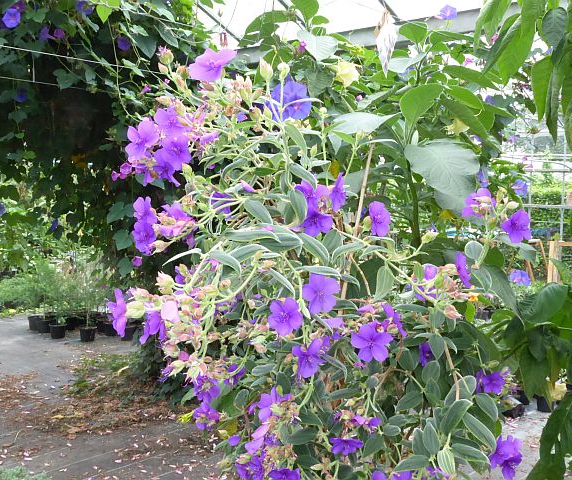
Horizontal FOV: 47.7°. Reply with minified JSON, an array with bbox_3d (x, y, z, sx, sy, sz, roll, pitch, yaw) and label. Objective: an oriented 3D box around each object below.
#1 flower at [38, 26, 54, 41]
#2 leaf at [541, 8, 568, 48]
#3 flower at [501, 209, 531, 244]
[{"bbox_3d":[-1.295,-1.115,3.500,0.065,0.078,0.072,13,0,-19],"label":"flower"},{"bbox_3d":[0.643,-0.504,1.550,0.067,0.105,0.030,2,12,18],"label":"leaf"},{"bbox_3d":[0.508,-0.030,1.430,0.073,0.079,0.035,-2,4,-24],"label":"flower"}]

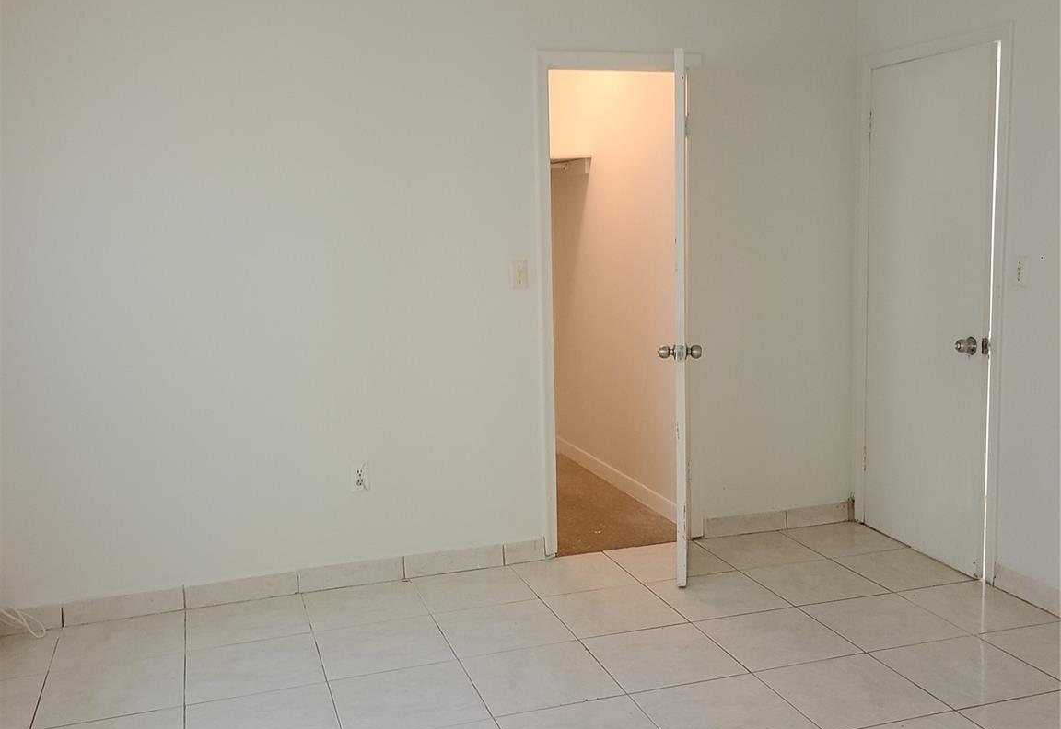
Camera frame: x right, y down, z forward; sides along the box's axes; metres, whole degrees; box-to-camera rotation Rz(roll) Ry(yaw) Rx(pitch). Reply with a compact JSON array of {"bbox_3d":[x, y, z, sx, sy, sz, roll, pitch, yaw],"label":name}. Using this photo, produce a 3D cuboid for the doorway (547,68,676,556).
[{"bbox_3d":[0.371,-0.200,4.501,0.615,2.017,0.120,-4,9,-17],"label":"doorway"}]

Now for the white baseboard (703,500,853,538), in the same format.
[{"bbox_3d":[1.134,0.707,4.815,0.750,0.086,0.020,-4,9,-16],"label":"white baseboard"}]

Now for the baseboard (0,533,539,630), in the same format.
[{"bbox_3d":[-0.926,0.864,4.172,2.094,0.088,0.020,-5,9,-18],"label":"baseboard"}]

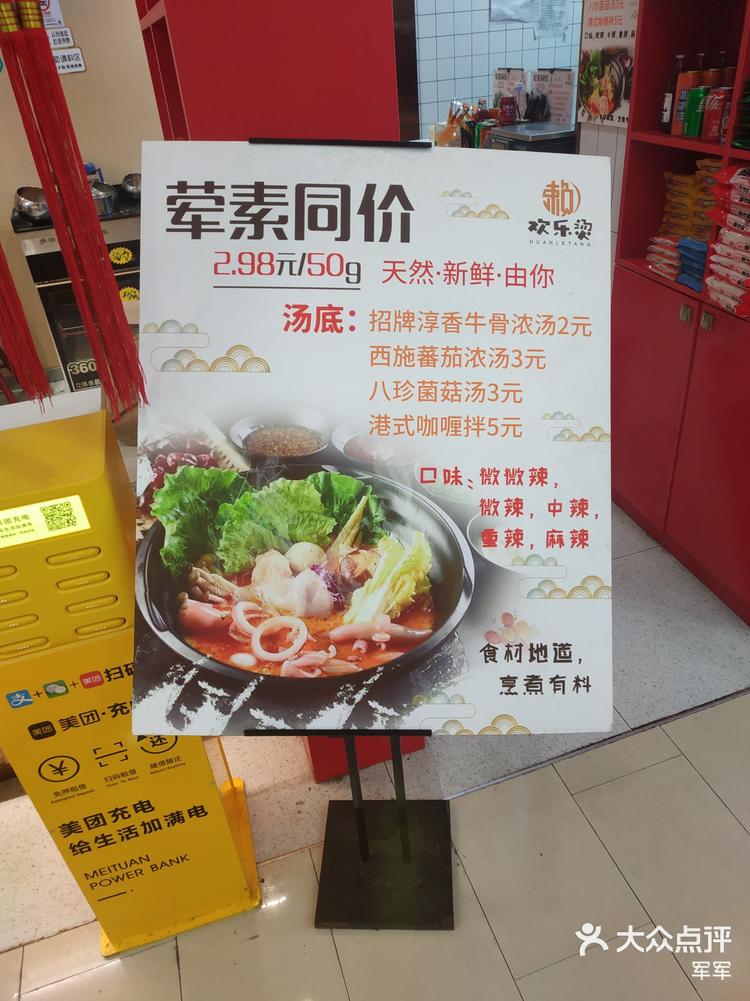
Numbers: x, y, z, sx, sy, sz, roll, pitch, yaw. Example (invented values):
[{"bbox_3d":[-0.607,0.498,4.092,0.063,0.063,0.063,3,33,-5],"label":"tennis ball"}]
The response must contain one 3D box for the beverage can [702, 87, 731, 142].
[{"bbox_3d":[0.861,-0.965,1.736,0.066,0.115,0.066,16,39,30],"label":"beverage can"}]

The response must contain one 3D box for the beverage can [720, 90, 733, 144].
[{"bbox_3d":[0.882,-0.933,1.684,0.066,0.115,0.066,16,39,31],"label":"beverage can"}]

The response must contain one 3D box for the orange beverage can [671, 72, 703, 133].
[{"bbox_3d":[0.841,-1.074,1.875,0.058,0.146,0.058,-5,34,3],"label":"orange beverage can"}]

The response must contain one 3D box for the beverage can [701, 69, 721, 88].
[{"bbox_3d":[0.898,-1.074,1.869,0.058,0.146,0.058,15,39,29],"label":"beverage can"}]

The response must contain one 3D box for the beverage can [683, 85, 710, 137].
[{"bbox_3d":[0.851,-1.015,1.815,0.066,0.115,0.066,15,38,29],"label":"beverage can"}]

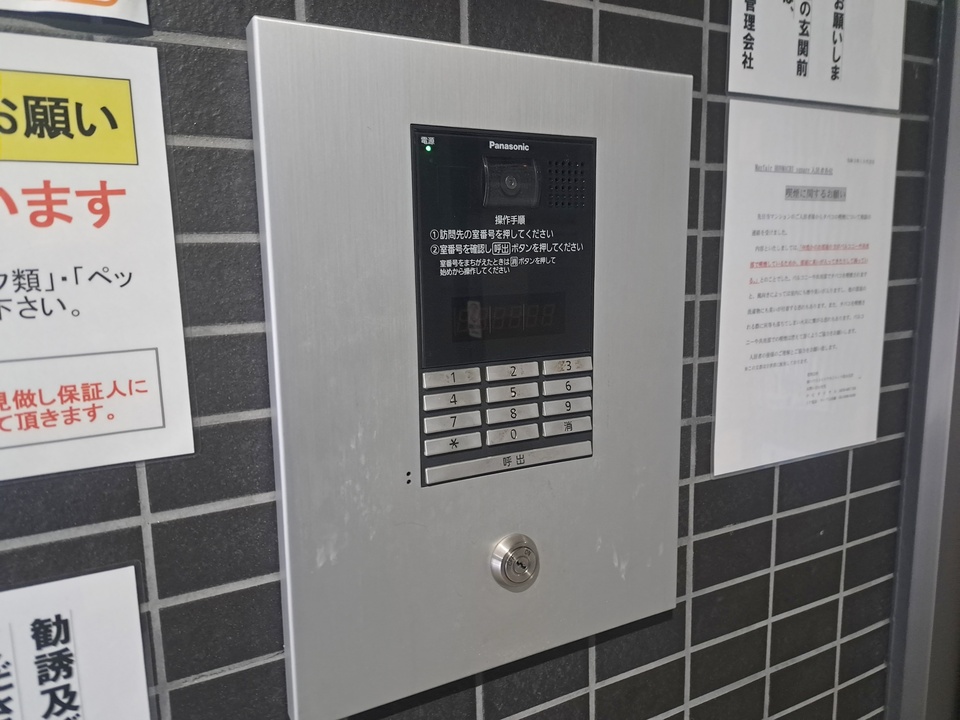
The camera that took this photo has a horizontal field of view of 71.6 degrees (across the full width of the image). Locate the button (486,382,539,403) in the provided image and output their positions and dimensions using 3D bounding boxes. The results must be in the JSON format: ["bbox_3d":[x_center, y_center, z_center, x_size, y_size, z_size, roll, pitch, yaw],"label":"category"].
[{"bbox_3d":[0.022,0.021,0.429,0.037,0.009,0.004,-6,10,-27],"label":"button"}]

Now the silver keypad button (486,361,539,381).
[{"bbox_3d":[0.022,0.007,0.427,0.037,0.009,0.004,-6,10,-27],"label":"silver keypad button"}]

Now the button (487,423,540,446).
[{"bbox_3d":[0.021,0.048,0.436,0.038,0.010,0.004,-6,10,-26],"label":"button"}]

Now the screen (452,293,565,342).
[{"bbox_3d":[0.020,-0.028,0.427,0.082,0.028,0.003,-6,10,-26],"label":"screen"}]

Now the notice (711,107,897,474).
[{"bbox_3d":[0.288,-0.061,0.579,0.212,0.299,0.001,-6,10,-26],"label":"notice"}]

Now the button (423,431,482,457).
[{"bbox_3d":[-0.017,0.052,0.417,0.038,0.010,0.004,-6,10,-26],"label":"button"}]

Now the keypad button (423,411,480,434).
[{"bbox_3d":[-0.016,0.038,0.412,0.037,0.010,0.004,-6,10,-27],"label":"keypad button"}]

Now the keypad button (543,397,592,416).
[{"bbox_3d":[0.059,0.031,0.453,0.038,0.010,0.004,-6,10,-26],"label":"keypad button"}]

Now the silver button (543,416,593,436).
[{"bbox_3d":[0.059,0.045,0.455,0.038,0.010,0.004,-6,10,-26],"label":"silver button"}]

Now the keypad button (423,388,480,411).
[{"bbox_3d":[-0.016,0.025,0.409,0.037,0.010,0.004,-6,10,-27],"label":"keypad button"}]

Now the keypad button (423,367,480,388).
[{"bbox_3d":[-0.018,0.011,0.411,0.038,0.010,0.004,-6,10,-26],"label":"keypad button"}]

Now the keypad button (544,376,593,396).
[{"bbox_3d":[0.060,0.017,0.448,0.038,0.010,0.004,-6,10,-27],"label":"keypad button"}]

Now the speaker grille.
[{"bbox_3d":[0.056,-0.113,0.429,0.030,0.029,0.003,-6,10,-27],"label":"speaker grille"}]

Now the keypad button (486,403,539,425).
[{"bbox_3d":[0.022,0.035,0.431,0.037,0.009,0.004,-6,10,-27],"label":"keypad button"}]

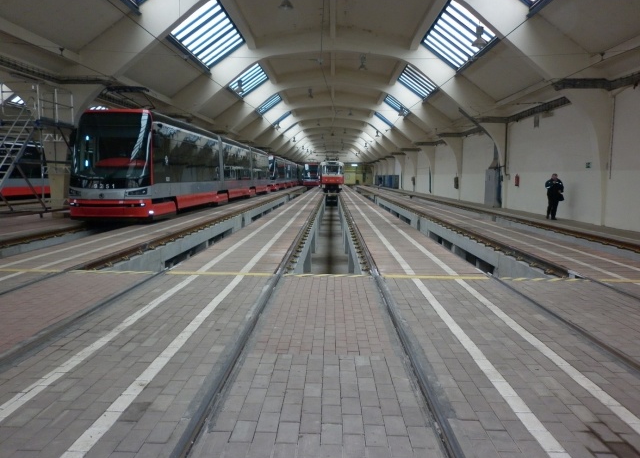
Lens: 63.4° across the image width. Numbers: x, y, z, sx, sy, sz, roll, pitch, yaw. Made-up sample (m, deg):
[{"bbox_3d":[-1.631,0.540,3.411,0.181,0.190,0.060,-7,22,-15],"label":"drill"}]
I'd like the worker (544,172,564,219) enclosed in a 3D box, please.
[{"bbox_3d":[8.766,-1.203,19.241,0.600,1.720,0.420,0,6,-7],"label":"worker"}]

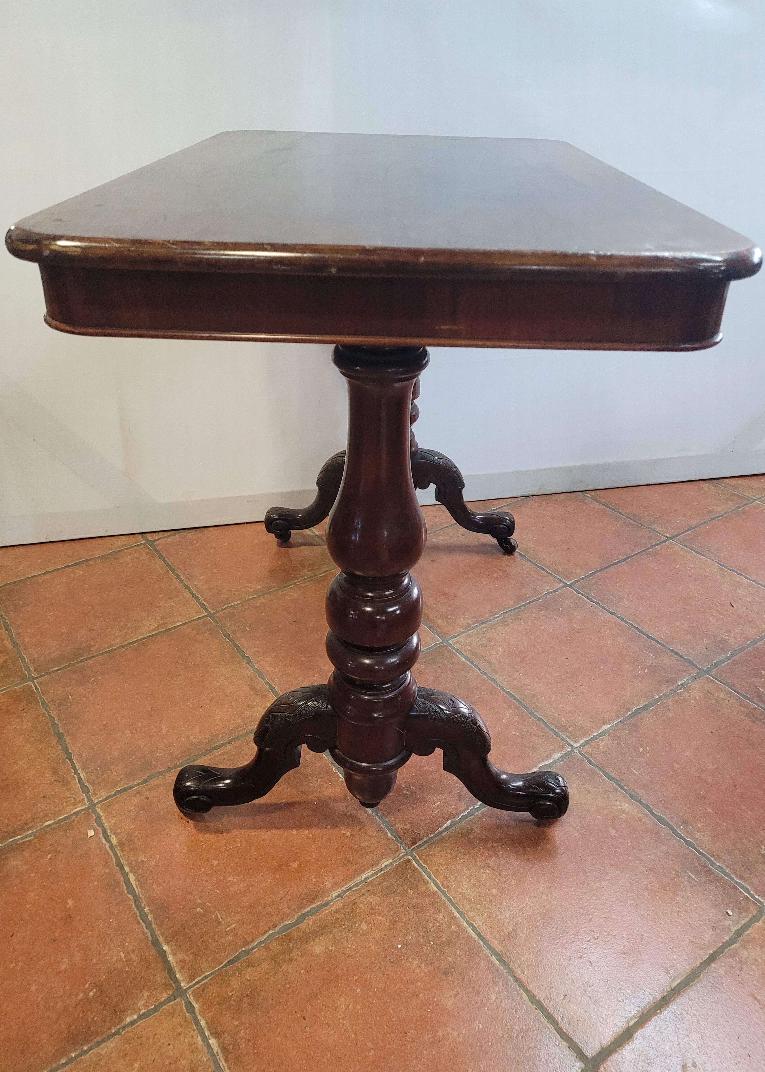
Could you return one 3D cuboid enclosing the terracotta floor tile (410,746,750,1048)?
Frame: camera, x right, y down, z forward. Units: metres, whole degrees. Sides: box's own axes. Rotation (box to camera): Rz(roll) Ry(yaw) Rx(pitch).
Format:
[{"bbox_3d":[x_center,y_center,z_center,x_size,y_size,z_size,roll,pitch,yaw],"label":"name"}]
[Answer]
[{"bbox_3d":[0.246,0.429,0.997,0.297,0.012,0.297,-19,37,-30],"label":"terracotta floor tile"}]

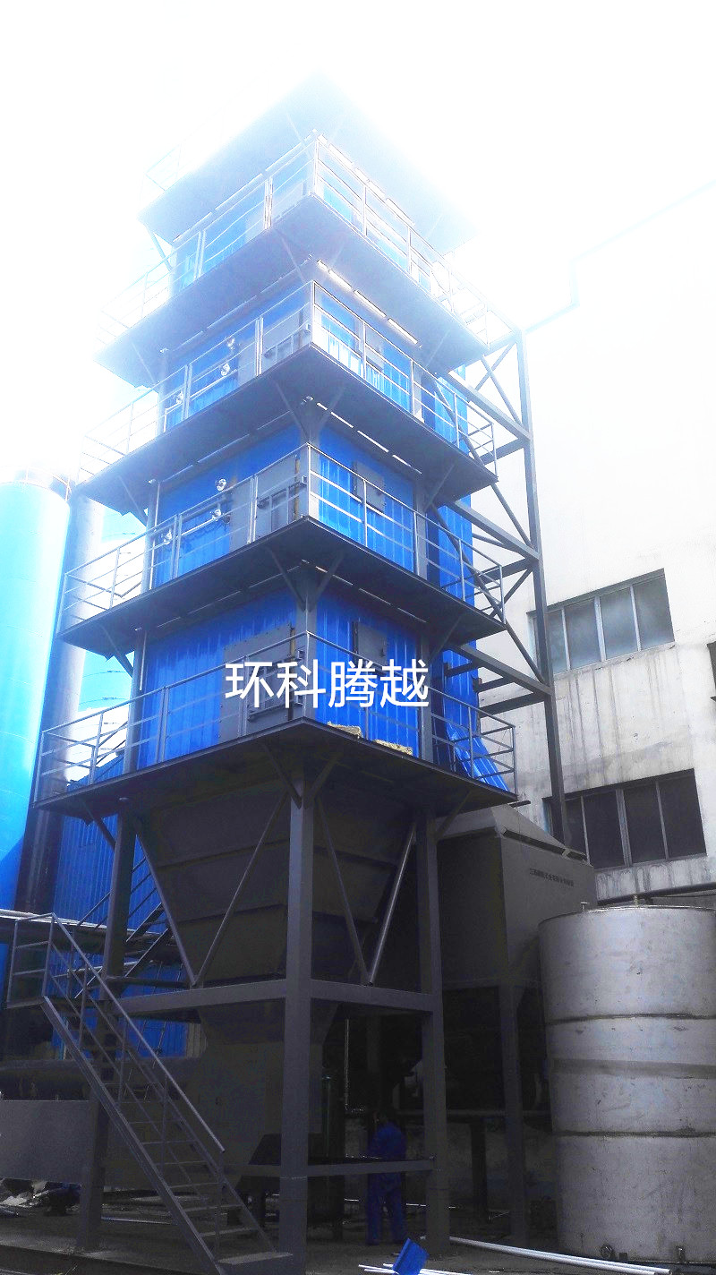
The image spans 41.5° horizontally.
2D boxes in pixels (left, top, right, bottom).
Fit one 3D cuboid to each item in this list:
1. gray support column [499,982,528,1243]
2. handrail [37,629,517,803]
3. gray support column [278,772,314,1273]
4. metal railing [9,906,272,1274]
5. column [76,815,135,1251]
[{"bbox_3d":[2.169,6.486,13.126,0.180,3.224,0.180,-20,-32,36],"label":"gray support column"},{"bbox_3d":[-1.374,2.102,15.800,6.186,1.233,5.036,-20,-31,37],"label":"handrail"},{"bbox_3d":[-0.723,4.271,11.248,0.221,5.510,0.221,-20,-32,36],"label":"gray support column"},{"bbox_3d":[-2.868,5.428,11.910,4.789,4.089,0.824,-20,-32,36],"label":"metal railing"},{"bbox_3d":[-3.513,5.298,13.408,0.221,5.614,0.221,-20,-32,36],"label":"column"}]

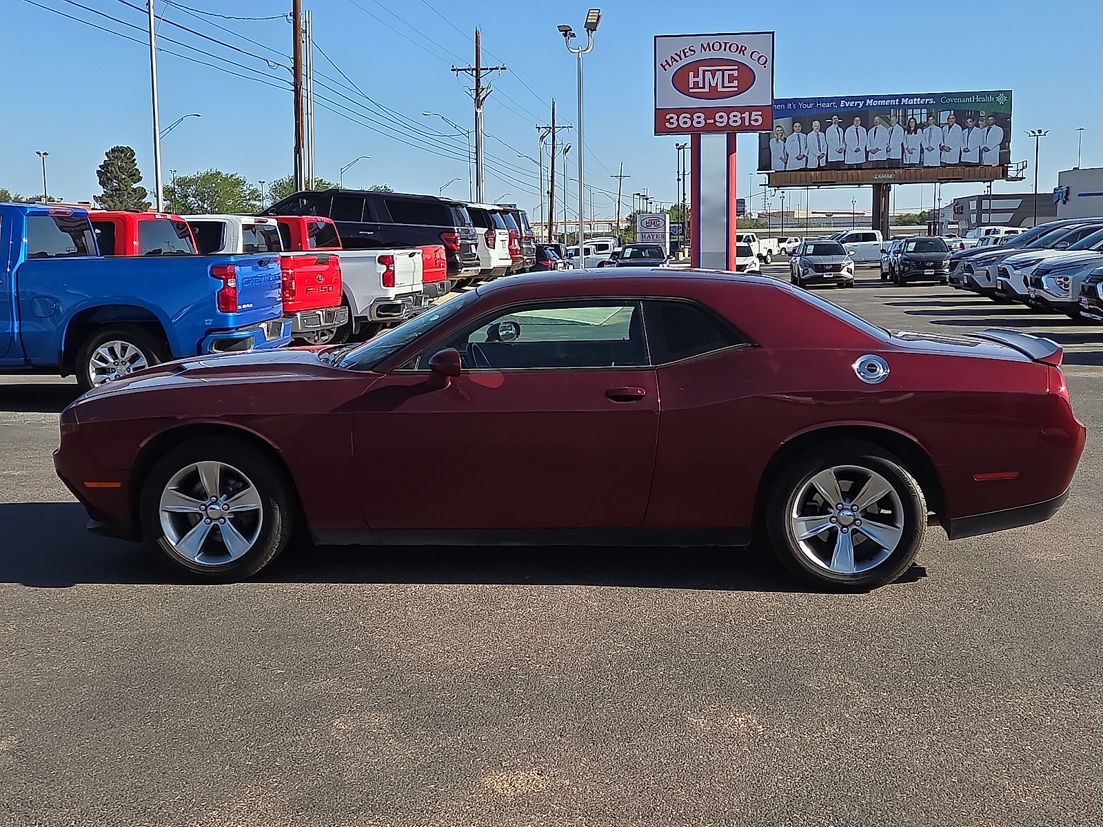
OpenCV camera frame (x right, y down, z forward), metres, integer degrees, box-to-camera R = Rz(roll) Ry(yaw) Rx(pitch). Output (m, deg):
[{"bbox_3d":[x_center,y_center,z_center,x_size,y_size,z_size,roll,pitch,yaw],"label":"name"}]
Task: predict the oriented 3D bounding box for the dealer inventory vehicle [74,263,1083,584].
[{"bbox_3d":[0.022,-0.021,7.000,5.020,1.450,1.930,0,7,5],"label":"dealer inventory vehicle"}]

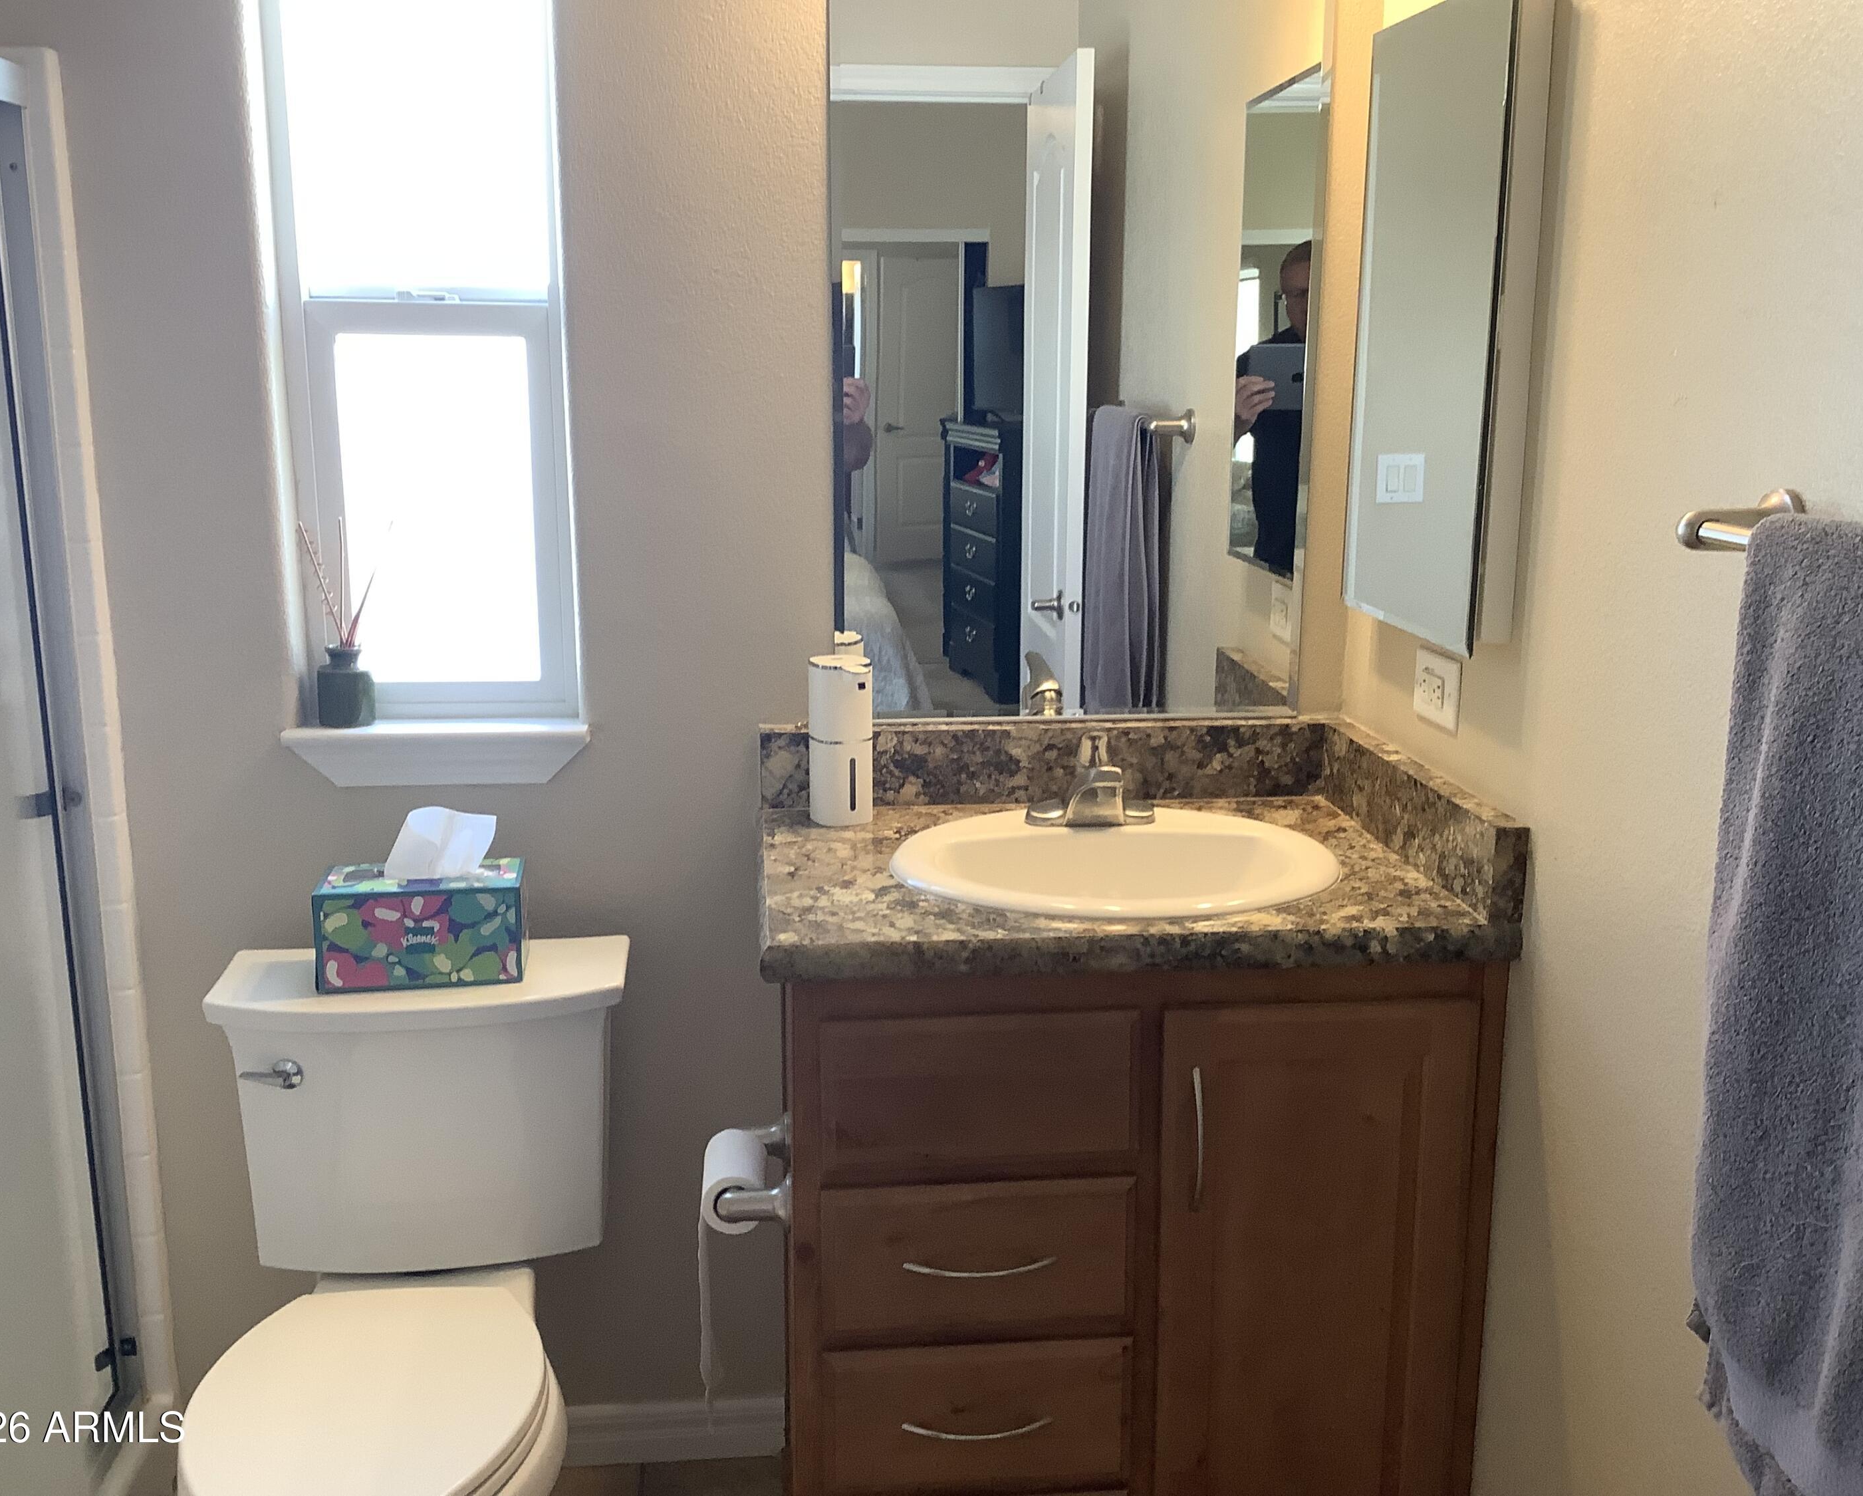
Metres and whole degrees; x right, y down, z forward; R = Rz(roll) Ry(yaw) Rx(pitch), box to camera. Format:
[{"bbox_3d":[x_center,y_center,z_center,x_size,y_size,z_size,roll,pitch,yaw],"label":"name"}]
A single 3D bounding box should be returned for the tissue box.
[{"bbox_3d":[-0.582,0.202,2.057,0.223,0.113,0.125,-2,12,-9],"label":"tissue box"}]

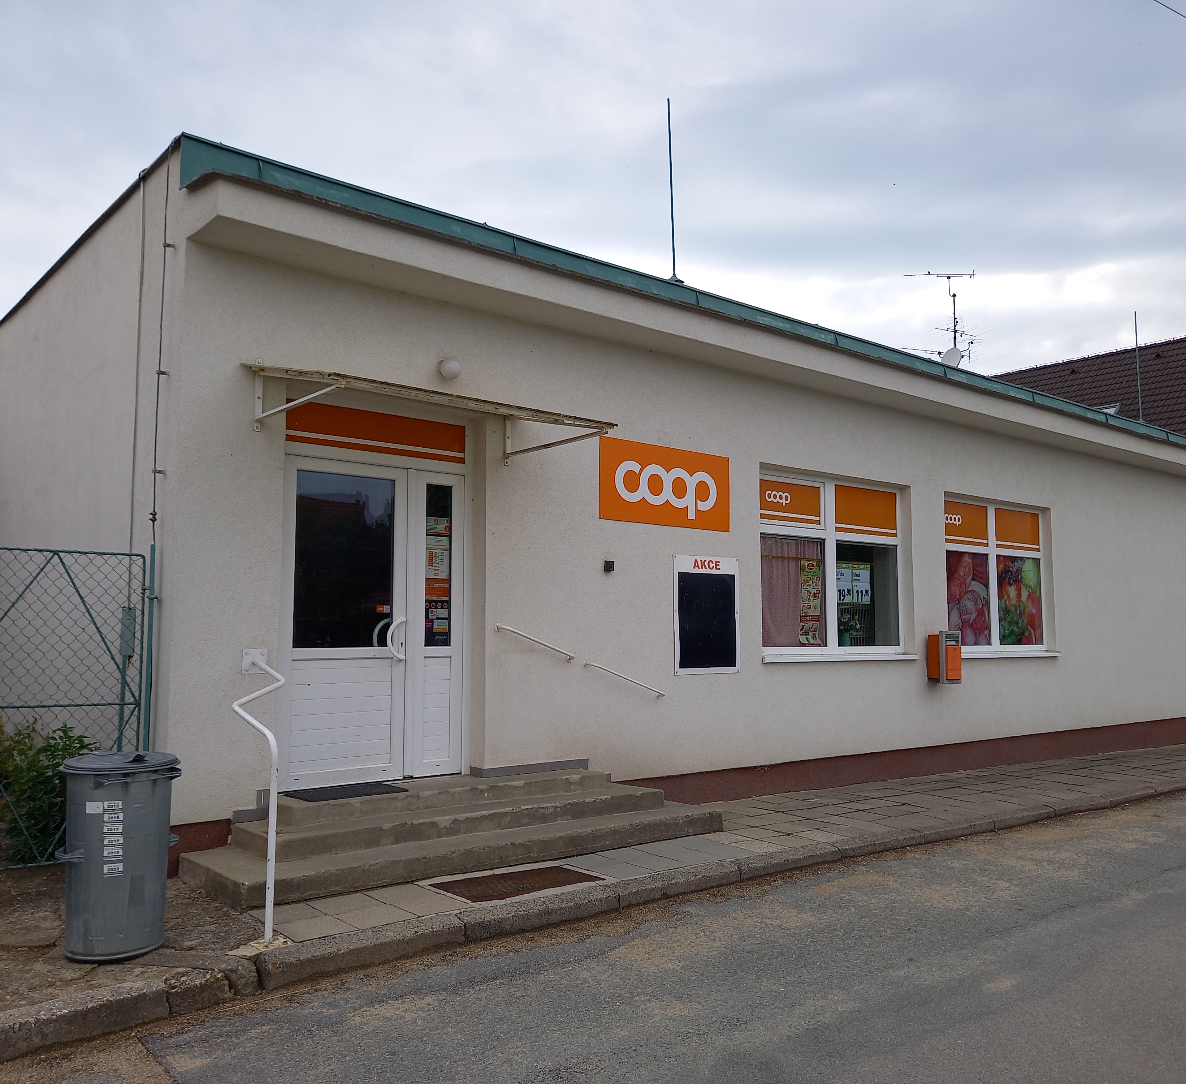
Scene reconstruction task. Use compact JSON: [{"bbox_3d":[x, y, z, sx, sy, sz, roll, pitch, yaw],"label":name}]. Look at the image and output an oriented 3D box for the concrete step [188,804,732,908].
[{"bbox_3d":[-0.730,1.915,6.678,3.441,0.130,0.986,4,-7,-40],"label":"concrete step"}]

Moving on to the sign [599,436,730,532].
[{"bbox_3d":[0.636,-0.461,8.689,1.509,0.660,0.030,4,-6,-40],"label":"sign"}]

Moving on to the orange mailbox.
[{"bbox_3d":[3.712,1.221,11.002,0.327,0.545,0.198,4,-7,-40],"label":"orange mailbox"}]

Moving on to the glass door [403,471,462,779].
[{"bbox_3d":[-1.141,0.579,7.444,0.480,2.139,0.070,4,-7,-40],"label":"glass door"}]

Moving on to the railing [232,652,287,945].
[{"bbox_3d":[-1.758,1.261,5.513,0.561,1.240,1.530,4,-6,-40],"label":"railing"}]

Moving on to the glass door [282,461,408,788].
[{"bbox_3d":[-1.645,0.537,6.960,0.910,2.153,0.090,4,-6,-40],"label":"glass door"}]

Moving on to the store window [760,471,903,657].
[{"bbox_3d":[2.339,0.238,10.310,2.393,1.736,0.090,4,-7,-40],"label":"store window"}]

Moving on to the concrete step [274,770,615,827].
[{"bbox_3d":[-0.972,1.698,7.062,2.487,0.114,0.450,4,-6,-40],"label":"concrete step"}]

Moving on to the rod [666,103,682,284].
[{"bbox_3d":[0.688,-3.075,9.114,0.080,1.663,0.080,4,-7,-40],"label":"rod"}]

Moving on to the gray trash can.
[{"bbox_3d":[-2.119,1.393,4.664,0.510,0.815,0.500,4,-6,-40],"label":"gray trash can"}]

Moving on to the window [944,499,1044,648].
[{"bbox_3d":[4.710,0.407,12.288,2.443,1.758,0.100,4,-6,-40],"label":"window"}]

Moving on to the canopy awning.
[{"bbox_3d":[-0.980,-0.885,6.596,2.079,0.481,1.160,4,-6,-40],"label":"canopy awning"}]

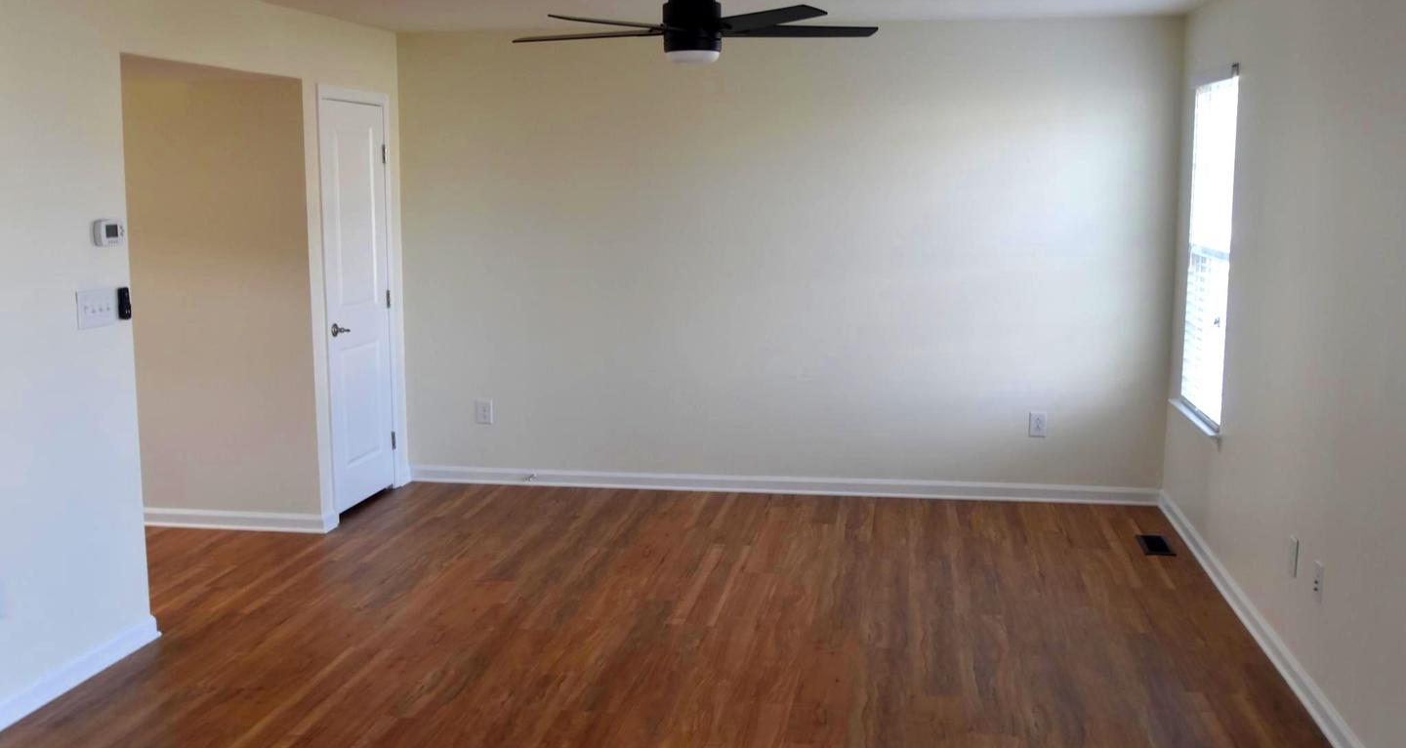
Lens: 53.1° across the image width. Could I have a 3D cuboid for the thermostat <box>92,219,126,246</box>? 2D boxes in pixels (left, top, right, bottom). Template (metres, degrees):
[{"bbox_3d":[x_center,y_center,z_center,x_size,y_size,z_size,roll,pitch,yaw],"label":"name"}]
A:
[{"bbox_3d":[-2.043,-0.484,4.830,0.031,0.088,0.122,1,8,9],"label":"thermostat"}]

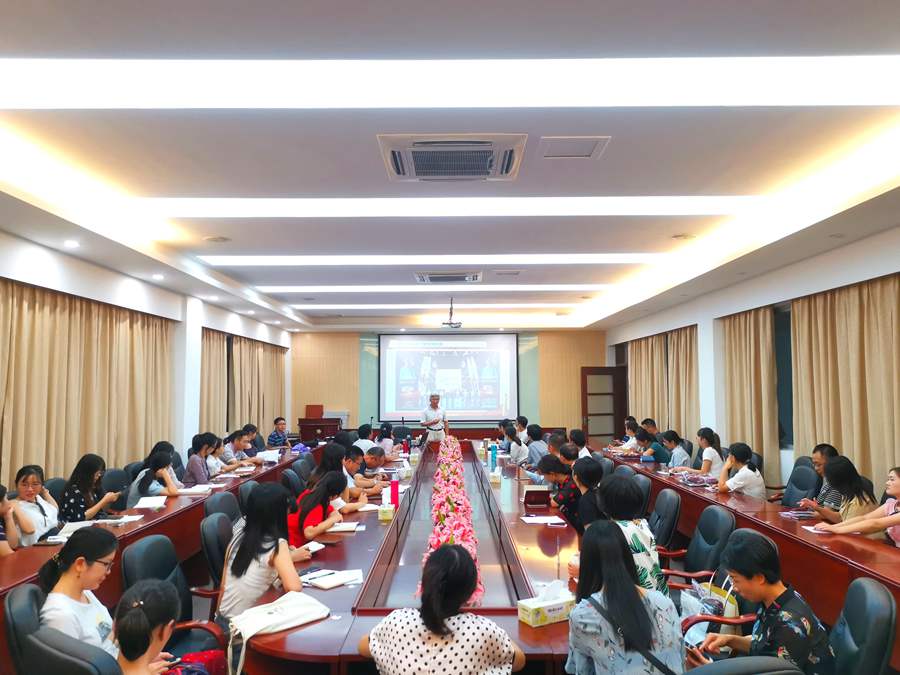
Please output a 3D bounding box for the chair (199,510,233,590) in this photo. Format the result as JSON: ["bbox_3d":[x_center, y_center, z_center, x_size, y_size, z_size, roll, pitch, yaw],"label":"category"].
[{"bbox_3d":[-1.120,1.547,4.021,0.620,1.040,0.600,1,-4,-8],"label":"chair"}]

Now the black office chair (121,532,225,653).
[{"bbox_3d":[-1.280,1.504,3.423,0.620,1.040,0.600,-1,-4,10],"label":"black office chair"}]

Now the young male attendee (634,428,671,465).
[{"bbox_3d":[2.850,1.907,10.092,0.780,1.180,0.500,0,-4,0],"label":"young male attendee"}]

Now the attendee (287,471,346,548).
[{"bbox_3d":[-0.930,1.512,4.806,0.750,1.220,0.500,0,-4,0],"label":"attendee"}]

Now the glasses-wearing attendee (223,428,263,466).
[{"bbox_3d":[-2.780,1.835,9.394,0.800,1.220,0.520,0,-4,0],"label":"glasses-wearing attendee"}]

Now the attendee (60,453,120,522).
[{"bbox_3d":[-2.830,1.551,5.485,0.740,1.250,0.480,0,-4,0],"label":"attendee"}]

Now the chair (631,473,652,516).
[{"bbox_3d":[1.330,1.681,5.847,0.670,1.040,0.610,0,-4,-6],"label":"chair"}]

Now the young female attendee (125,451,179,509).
[{"bbox_3d":[-2.790,1.652,6.501,0.780,1.190,0.500,1,-4,-11],"label":"young female attendee"}]

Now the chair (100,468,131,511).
[{"bbox_3d":[-2.820,1.704,6.246,0.620,1.040,0.600,0,-4,5],"label":"chair"}]

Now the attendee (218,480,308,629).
[{"bbox_3d":[-1.000,1.436,3.839,0.760,1.250,0.500,3,-5,-37],"label":"attendee"}]

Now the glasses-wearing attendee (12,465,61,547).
[{"bbox_3d":[-2.770,1.491,4.657,0.750,1.240,0.500,-1,-4,18],"label":"glasses-wearing attendee"}]

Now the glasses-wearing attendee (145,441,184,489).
[{"bbox_3d":[-2.900,1.672,7.151,0.750,1.240,0.480,0,-4,-6],"label":"glasses-wearing attendee"}]

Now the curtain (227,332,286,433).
[{"bbox_3d":[-3.650,1.379,13.587,0.180,2.620,3.800,0,-4,0],"label":"curtain"}]

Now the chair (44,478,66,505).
[{"bbox_3d":[-2.900,1.652,5.518,0.620,1.040,0.600,0,-4,0],"label":"chair"}]

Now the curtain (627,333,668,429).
[{"bbox_3d":[3.950,1.358,14.140,0.180,2.700,2.750,0,-4,0],"label":"curtain"}]

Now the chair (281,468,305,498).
[{"bbox_3d":[-1.200,1.708,6.316,0.620,1.040,0.600,0,-4,0],"label":"chair"}]

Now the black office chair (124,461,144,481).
[{"bbox_3d":[-2.950,1.772,7.074,0.660,1.030,0.610,0,-4,0],"label":"black office chair"}]

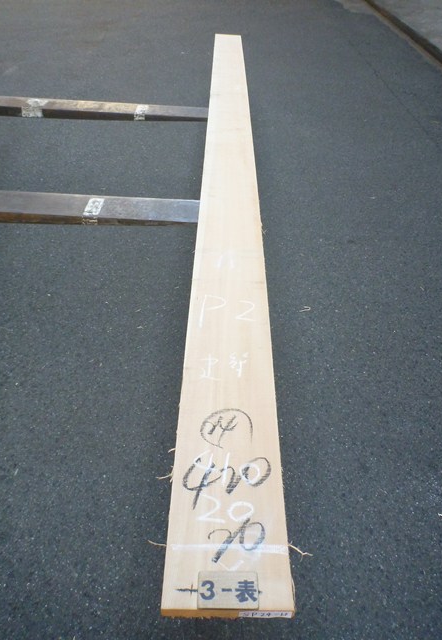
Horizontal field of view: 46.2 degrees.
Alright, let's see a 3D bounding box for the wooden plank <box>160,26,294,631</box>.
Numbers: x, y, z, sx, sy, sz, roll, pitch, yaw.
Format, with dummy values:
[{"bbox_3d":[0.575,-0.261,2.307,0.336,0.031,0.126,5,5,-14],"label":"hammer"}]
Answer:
[{"bbox_3d":[0.034,-0.874,2.410,0.202,0.028,4.180,1,39,0],"label":"wooden plank"}]

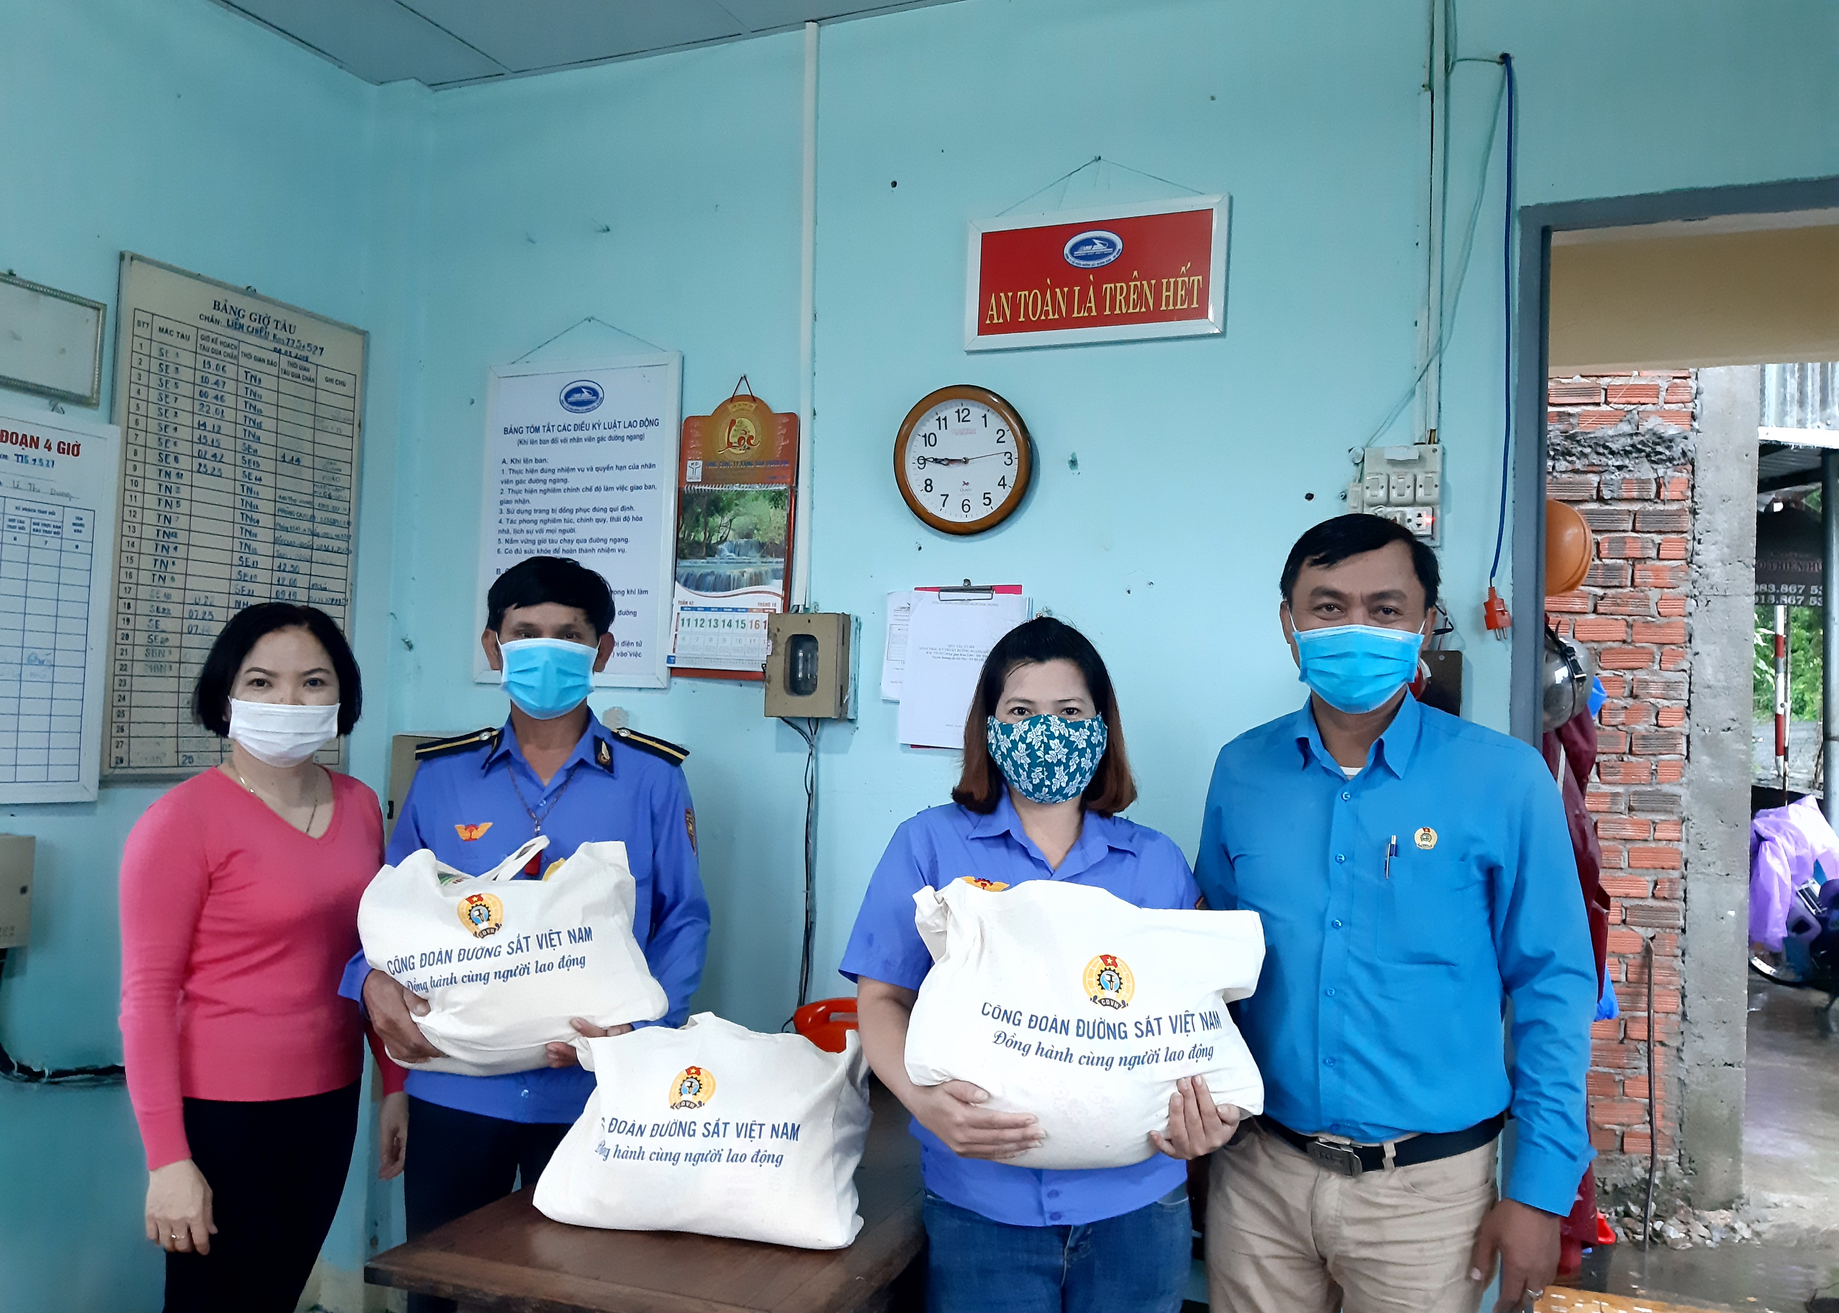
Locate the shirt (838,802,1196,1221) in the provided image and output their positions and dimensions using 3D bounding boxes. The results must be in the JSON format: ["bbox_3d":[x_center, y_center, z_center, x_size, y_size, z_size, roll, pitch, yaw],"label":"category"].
[{"bbox_3d":[0.127,0.442,1.850,0.455,0.535,0.270,2,-2,2],"label":"shirt"}]

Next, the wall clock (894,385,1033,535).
[{"bbox_3d":[0.082,-0.374,2.728,0.280,0.280,0.045,1,-2,23],"label":"wall clock"}]

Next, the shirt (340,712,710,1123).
[{"bbox_3d":[-0.549,0.357,2.010,0.490,0.575,0.350,2,-1,-13],"label":"shirt"}]

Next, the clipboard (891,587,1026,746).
[{"bbox_3d":[0.079,0.022,2.723,0.235,0.315,0.025,1,-2,23],"label":"clipboard"}]

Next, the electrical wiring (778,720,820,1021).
[{"bbox_3d":[-0.247,0.427,2.950,0.085,0.610,0.050,1,-2,23],"label":"electrical wiring"}]

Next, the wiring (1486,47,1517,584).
[{"bbox_3d":[0.958,-0.551,2.358,0.035,0.890,0.030,1,-2,23],"label":"wiring"}]

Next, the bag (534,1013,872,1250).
[{"bbox_3d":[-0.280,0.602,1.880,0.410,0.255,0.170,1,-2,15],"label":"bag"}]

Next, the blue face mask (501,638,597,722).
[{"bbox_3d":[-0.519,0.031,2.010,0.138,0.113,0.085,2,-2,-13],"label":"blue face mask"}]

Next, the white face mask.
[{"bbox_3d":[-0.820,0.099,1.850,0.140,0.092,0.080,2,-2,-22],"label":"white face mask"}]

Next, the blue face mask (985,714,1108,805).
[{"bbox_3d":[0.160,0.130,1.810,0.153,0.113,0.100,2,-2,6],"label":"blue face mask"}]

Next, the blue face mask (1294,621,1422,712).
[{"bbox_3d":[0.492,0.014,1.610,0.145,0.105,0.080,1,-1,16],"label":"blue face mask"}]

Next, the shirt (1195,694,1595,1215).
[{"bbox_3d":[0.576,0.351,1.750,0.480,0.600,0.290,1,-2,27],"label":"shirt"}]

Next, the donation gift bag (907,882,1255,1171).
[{"bbox_3d":[0.184,0.415,1.635,0.395,0.320,0.170,2,-1,-1],"label":"donation gift bag"}]

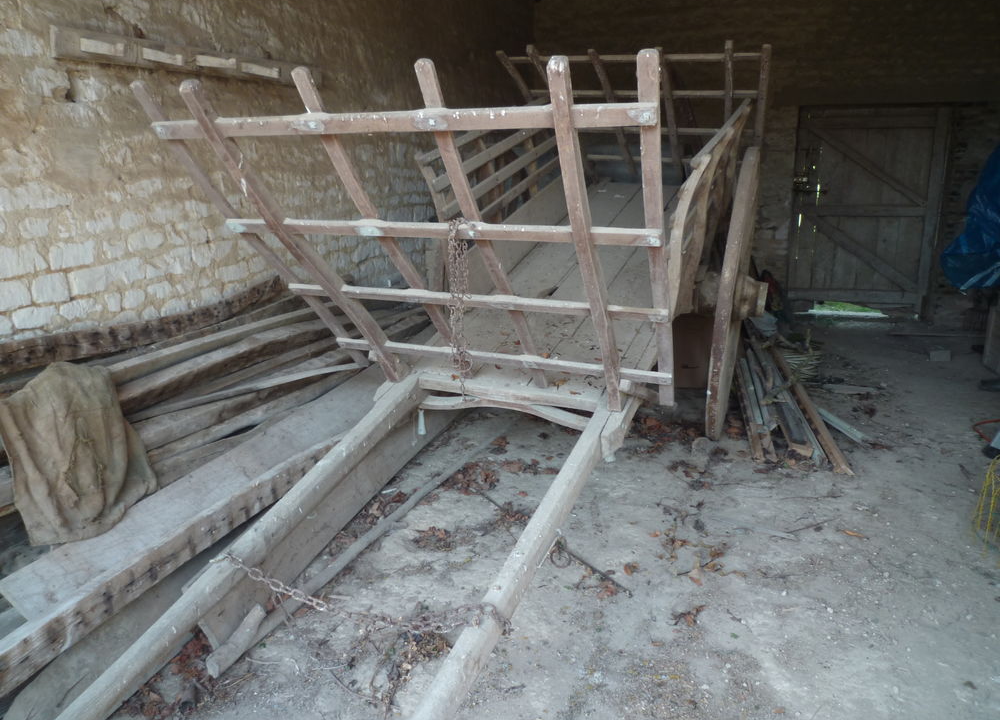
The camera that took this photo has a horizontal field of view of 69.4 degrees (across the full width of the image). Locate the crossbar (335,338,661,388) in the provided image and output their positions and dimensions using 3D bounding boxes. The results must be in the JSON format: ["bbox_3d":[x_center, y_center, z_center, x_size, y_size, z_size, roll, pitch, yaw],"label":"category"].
[{"bbox_3d":[-0.042,-0.002,3.060,1.528,0.048,0.025,6,59,23],"label":"crossbar"}]

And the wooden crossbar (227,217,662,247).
[{"bbox_3d":[-0.271,-0.435,2.437,1.626,0.054,0.025,6,59,23],"label":"wooden crossbar"}]

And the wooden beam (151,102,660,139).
[{"bbox_3d":[-0.373,-0.677,2.072,1.651,0.055,0.026,6,59,23],"label":"wooden beam"}]

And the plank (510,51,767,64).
[{"bbox_3d":[0.816,-1.944,4.647,1.681,0.046,0.030,9,18,22],"label":"plank"}]

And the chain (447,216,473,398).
[{"bbox_3d":[-0.130,-0.170,2.438,0.068,0.618,0.060,6,17,23],"label":"chain"}]

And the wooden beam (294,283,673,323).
[{"bbox_3d":[-0.150,-0.220,2.742,1.569,0.048,0.025,6,59,23],"label":"wooden beam"}]

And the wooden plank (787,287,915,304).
[{"bbox_3d":[3.309,-0.609,6.840,1.093,0.100,0.040,4,16,18],"label":"wooden plank"}]

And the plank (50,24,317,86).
[{"bbox_3d":[-1.294,-1.341,3.271,0.040,0.108,1.573,5,18,22],"label":"plank"}]

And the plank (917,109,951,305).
[{"bbox_3d":[3.863,-1.340,6.437,0.110,1.717,0.050,2,16,19],"label":"plank"}]

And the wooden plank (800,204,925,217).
[{"bbox_3d":[3.316,-1.362,6.624,1.022,0.105,0.040,4,16,18],"label":"wooden plank"}]

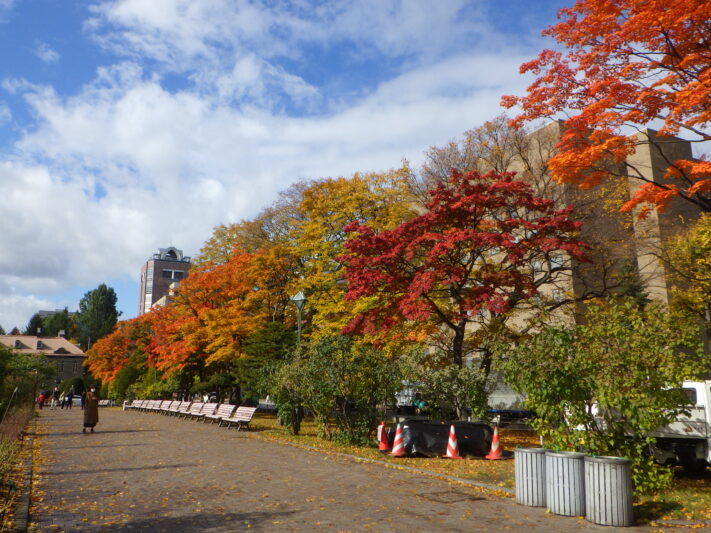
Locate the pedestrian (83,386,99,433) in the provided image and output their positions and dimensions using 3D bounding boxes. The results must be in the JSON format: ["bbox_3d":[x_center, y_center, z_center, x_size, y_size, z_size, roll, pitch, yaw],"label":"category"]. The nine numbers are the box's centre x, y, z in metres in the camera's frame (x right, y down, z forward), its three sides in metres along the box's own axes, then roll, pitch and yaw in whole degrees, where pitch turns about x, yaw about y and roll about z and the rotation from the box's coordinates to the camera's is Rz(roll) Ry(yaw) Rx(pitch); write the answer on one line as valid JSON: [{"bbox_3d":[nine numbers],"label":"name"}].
[{"bbox_3d":[-9.182,4.968,20.073,0.420,1.610,0.500,-10,-15,40],"label":"pedestrian"}]

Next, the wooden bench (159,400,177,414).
[{"bbox_3d":[-10.816,7.933,32.660,0.750,0.770,1.950,6,-13,-28],"label":"wooden bench"}]

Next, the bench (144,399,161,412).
[{"bbox_3d":[-12.681,8.643,36.033,0.750,0.770,1.950,6,-13,-28],"label":"bench"}]

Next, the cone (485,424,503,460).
[{"bbox_3d":[3.074,3.912,12.813,0.380,0.700,0.380,0,-12,0],"label":"cone"}]

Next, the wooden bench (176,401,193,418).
[{"bbox_3d":[-8.950,7.223,29.286,0.750,0.770,1.950,6,-13,-28],"label":"wooden bench"}]

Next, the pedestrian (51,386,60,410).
[{"bbox_3d":[-22.758,10.029,43.764,0.500,1.660,0.600,-12,-17,44],"label":"pedestrian"}]

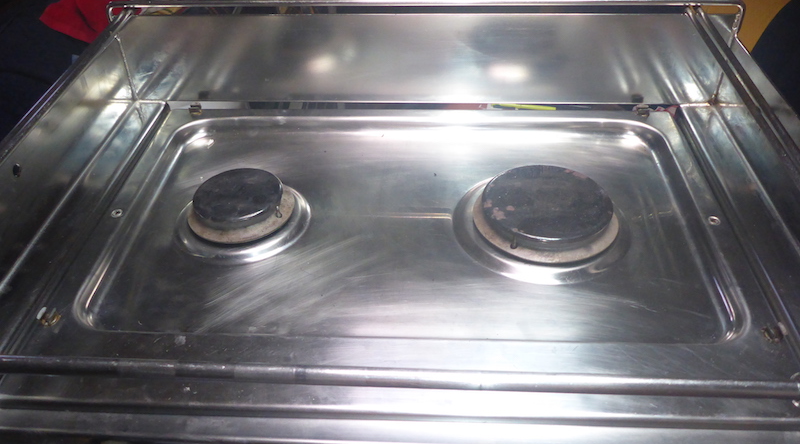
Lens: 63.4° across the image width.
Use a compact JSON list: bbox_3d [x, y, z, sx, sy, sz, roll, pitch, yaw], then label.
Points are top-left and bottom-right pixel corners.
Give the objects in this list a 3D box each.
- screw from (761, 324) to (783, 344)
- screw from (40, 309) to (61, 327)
[{"bbox_3d":[0.209,0.063,0.365,0.010,0.006,0.010,1,41,4],"label":"screw"},{"bbox_3d":[-0.212,0.058,0.392,0.010,0.006,0.010,1,41,4],"label":"screw"}]

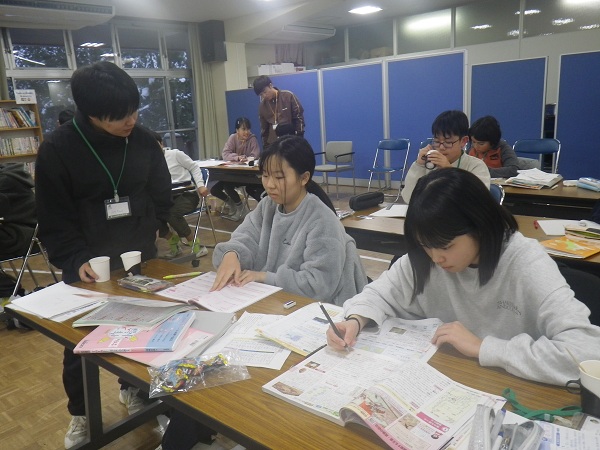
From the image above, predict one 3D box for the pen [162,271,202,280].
[{"bbox_3d":[-0.429,0.187,1.793,0.147,0.011,0.011,-7,14,-12],"label":"pen"}]

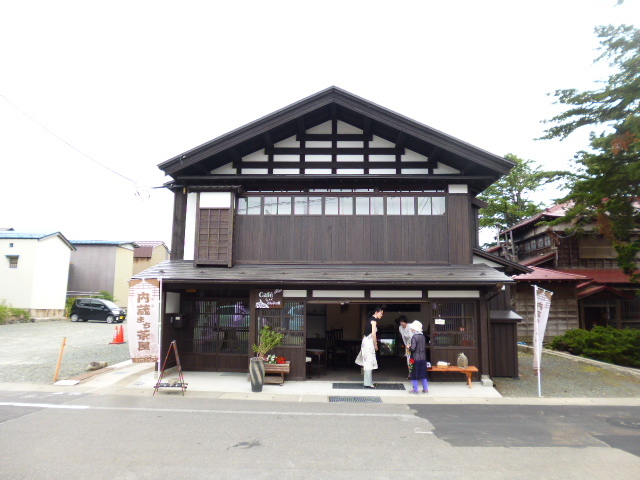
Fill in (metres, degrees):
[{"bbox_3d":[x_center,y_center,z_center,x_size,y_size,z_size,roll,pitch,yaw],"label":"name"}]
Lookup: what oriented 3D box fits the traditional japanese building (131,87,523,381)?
[{"bbox_3d":[0.514,0.193,13.247,8.650,6.820,7.500,0,-8,2],"label":"traditional japanese building"}]

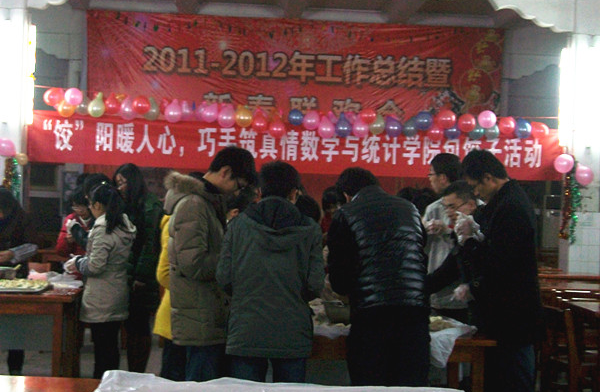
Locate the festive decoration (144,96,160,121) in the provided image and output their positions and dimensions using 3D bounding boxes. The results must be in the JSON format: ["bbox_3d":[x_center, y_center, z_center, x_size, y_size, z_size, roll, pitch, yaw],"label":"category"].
[{"bbox_3d":[-1.785,-1.040,12.914,0.192,0.282,0.200,2,1,-4],"label":"festive decoration"}]

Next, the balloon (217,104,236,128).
[{"bbox_3d":[-0.901,-0.974,13.000,0.220,0.290,0.220,2,2,-5],"label":"balloon"}]

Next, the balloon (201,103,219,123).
[{"bbox_3d":[-1.080,-0.996,12.890,0.204,0.258,0.205,2,1,-4],"label":"balloon"}]

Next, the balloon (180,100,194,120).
[{"bbox_3d":[-1.335,-1.014,12.750,0.190,0.260,0.190,2,0,0],"label":"balloon"}]

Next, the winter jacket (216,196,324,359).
[{"bbox_3d":[-0.150,0.416,5.480,0.560,0.840,0.370,2,0,5],"label":"winter jacket"}]

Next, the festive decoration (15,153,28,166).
[{"bbox_3d":[-3.291,-0.431,12.700,0.160,0.150,0.160,2,0,0],"label":"festive decoration"}]

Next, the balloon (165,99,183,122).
[{"bbox_3d":[-1.495,-0.999,12.700,0.210,0.280,0.210,2,0,0],"label":"balloon"}]

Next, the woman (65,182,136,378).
[{"bbox_3d":[-1.330,0.700,7.200,0.450,1.580,0.470,2,1,30],"label":"woman"}]

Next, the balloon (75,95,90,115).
[{"bbox_3d":[-2.584,-1.068,12.750,0.200,0.250,0.200,2,0,0],"label":"balloon"}]

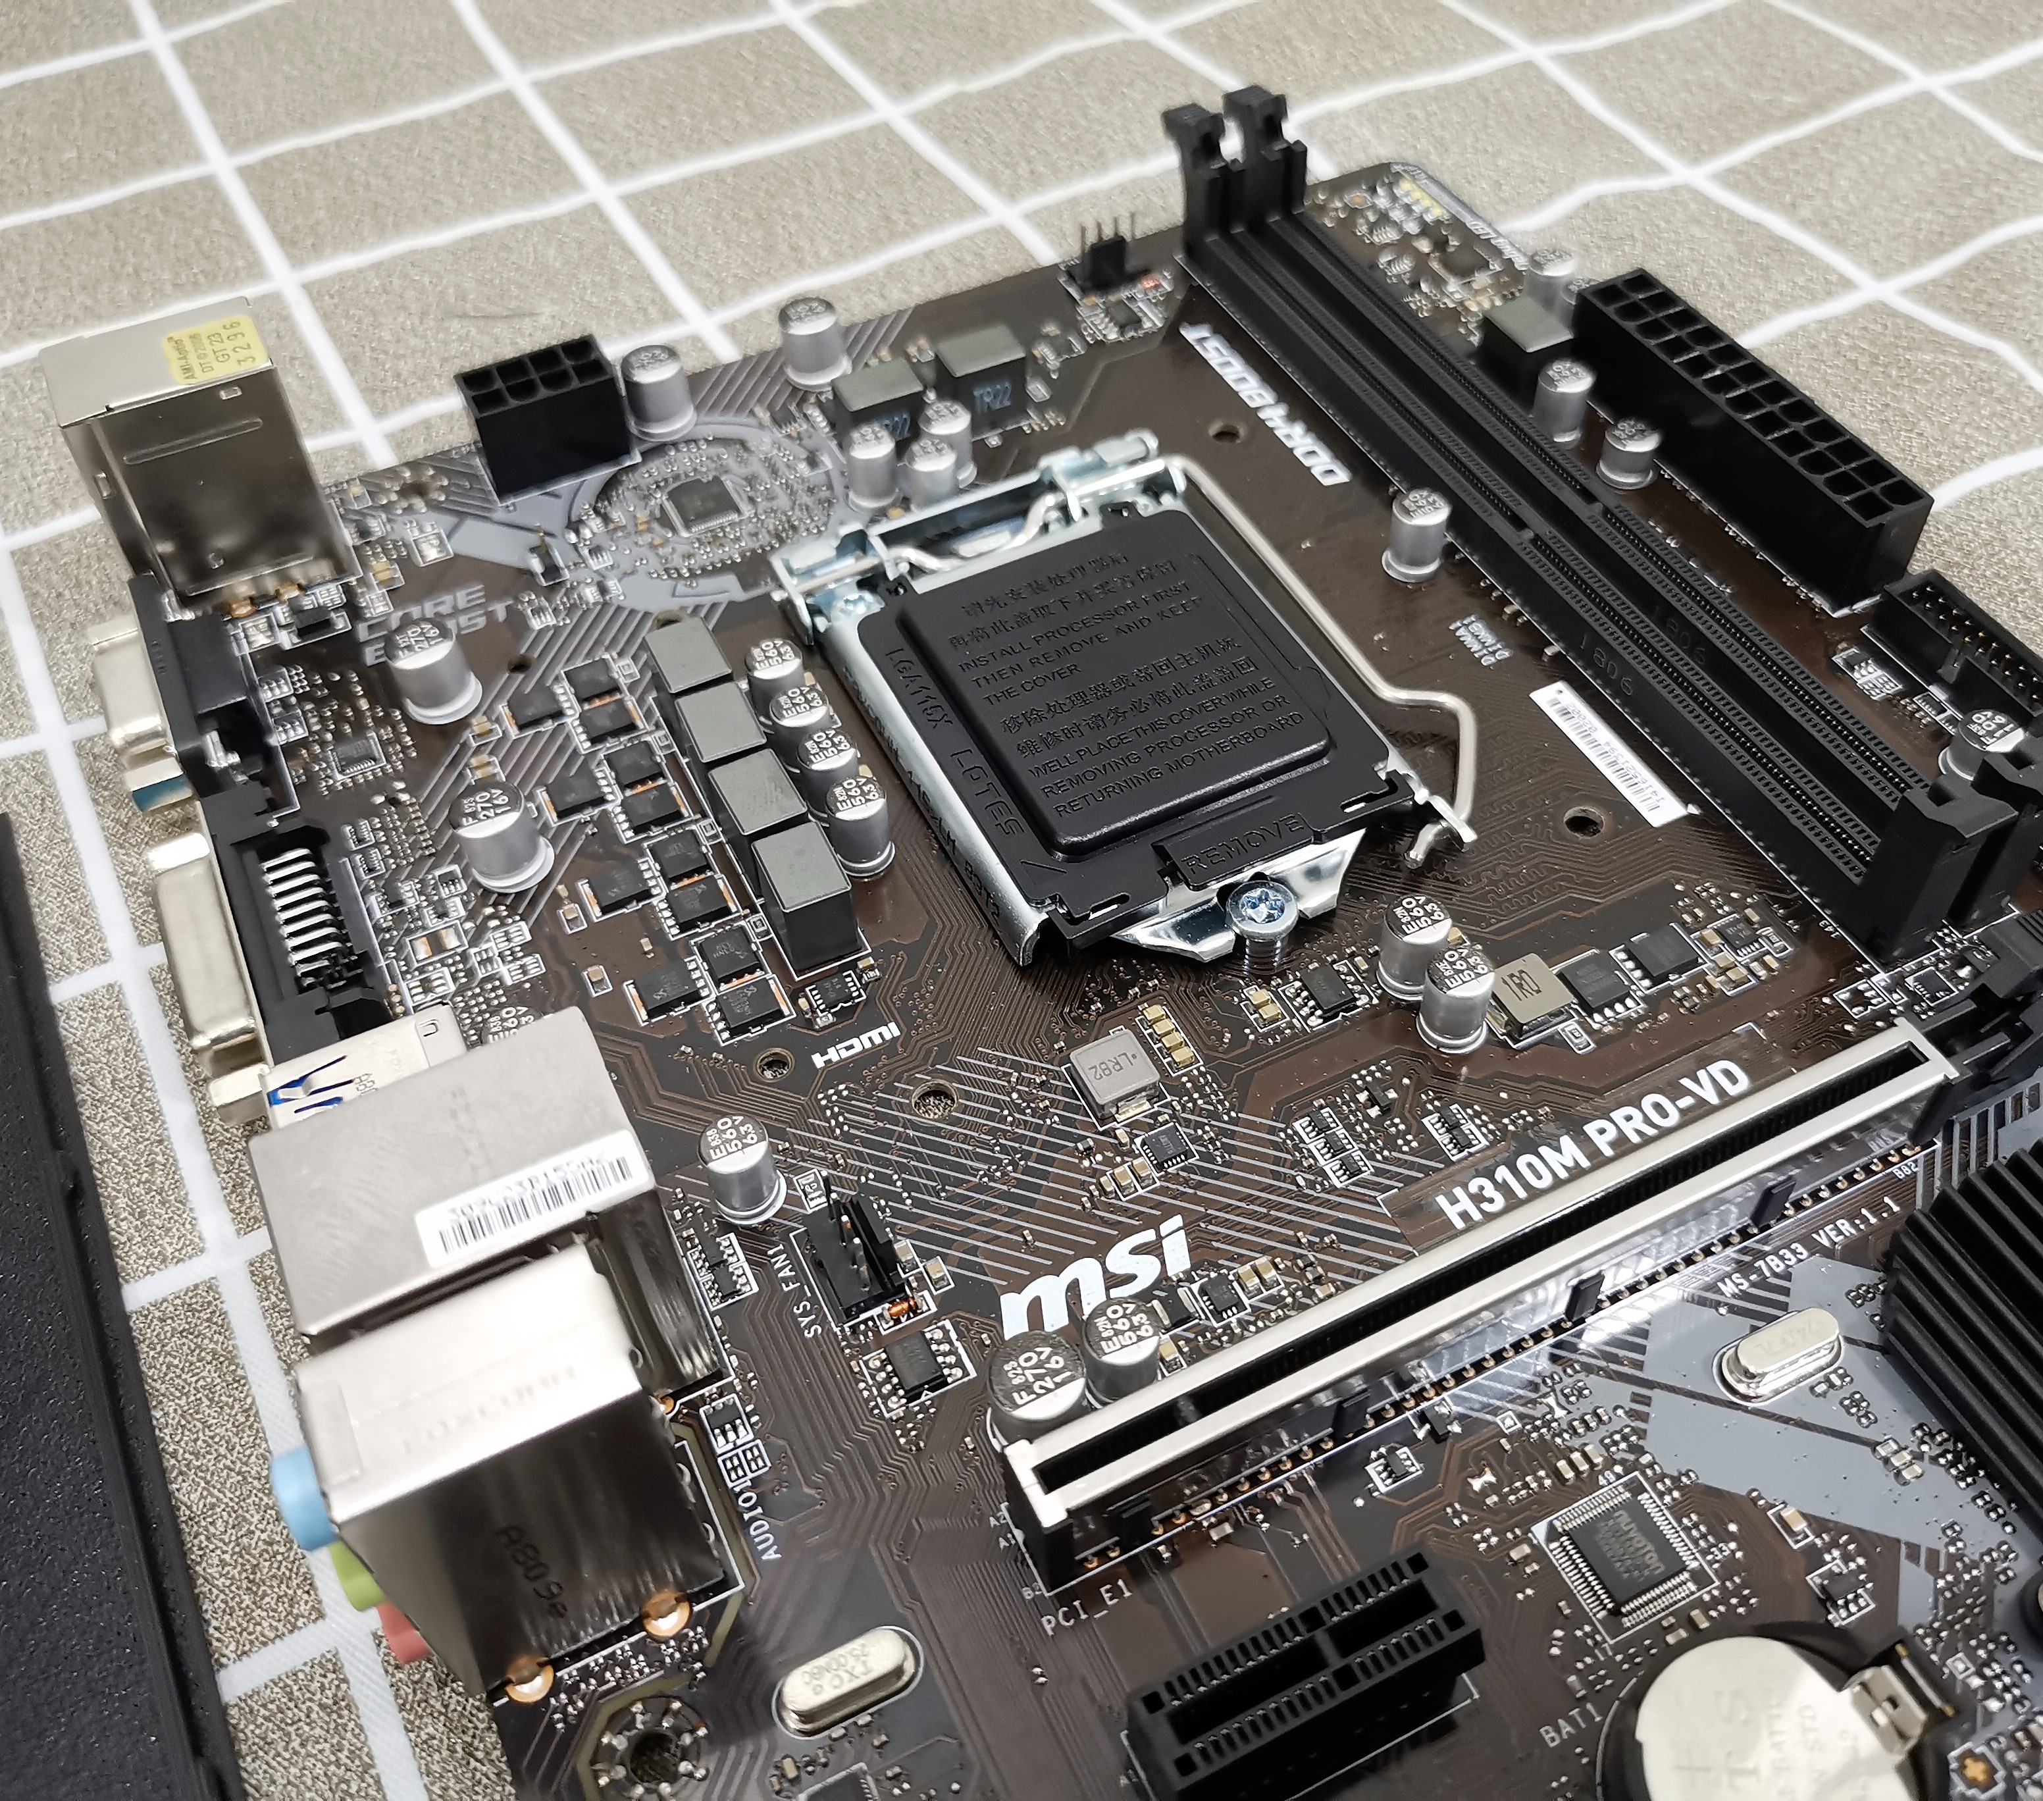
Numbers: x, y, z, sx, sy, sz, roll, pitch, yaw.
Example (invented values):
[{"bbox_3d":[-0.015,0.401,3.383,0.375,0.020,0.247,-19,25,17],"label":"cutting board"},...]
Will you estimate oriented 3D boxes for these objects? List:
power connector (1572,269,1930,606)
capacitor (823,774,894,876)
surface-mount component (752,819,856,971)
[{"bbox_3d":[0.087,-0.057,0.229,0.011,0.013,0.052,-22,54,-15],"label":"power connector"},{"bbox_3d":[-0.017,-0.008,0.194,0.006,0.009,0.006,-1,51,1],"label":"capacitor"},{"bbox_3d":[-0.021,0.000,0.188,0.007,0.009,0.010,-22,54,-15],"label":"surface-mount component"}]

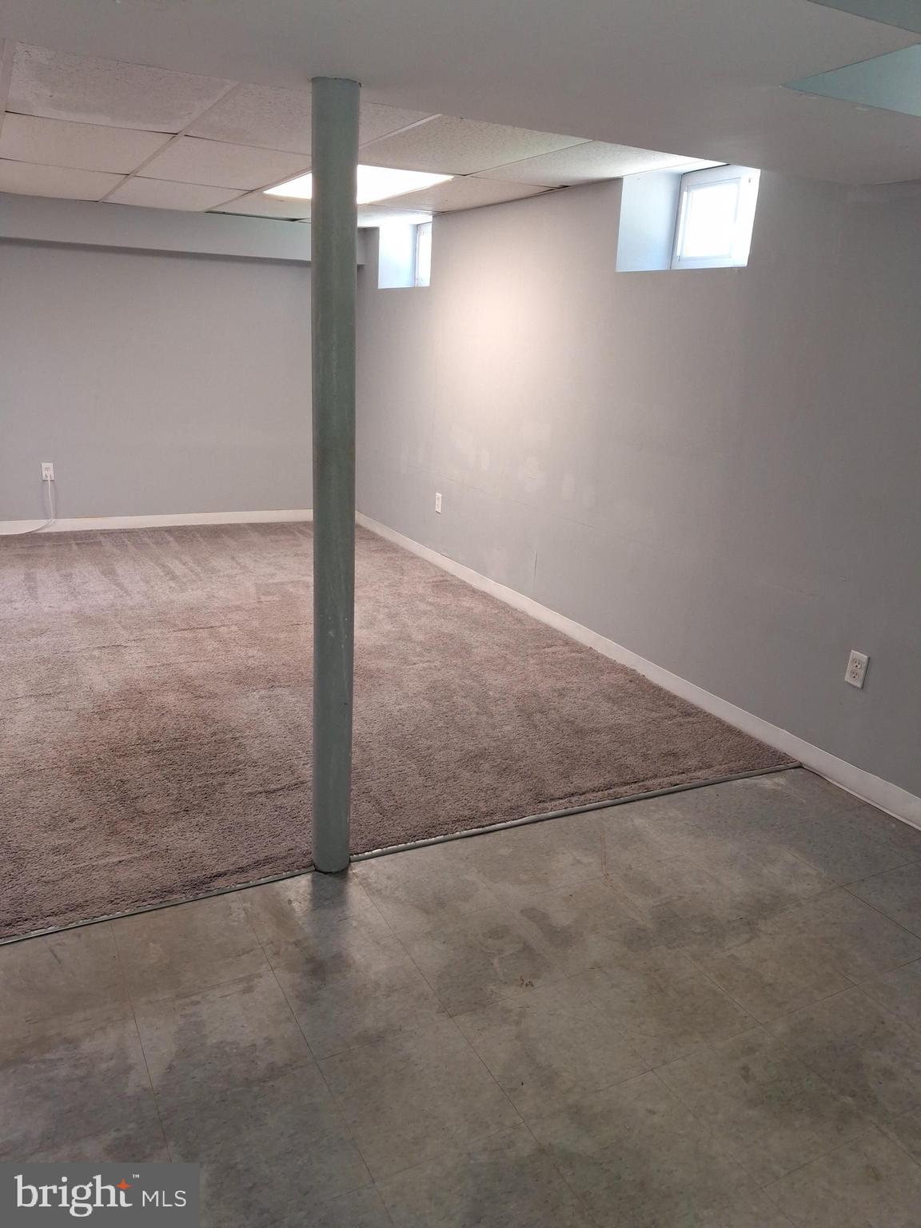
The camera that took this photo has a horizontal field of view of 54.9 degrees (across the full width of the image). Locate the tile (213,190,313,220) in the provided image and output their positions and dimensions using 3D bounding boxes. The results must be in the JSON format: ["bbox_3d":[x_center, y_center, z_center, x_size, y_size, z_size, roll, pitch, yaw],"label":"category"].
[{"bbox_3d":[-1.091,-2.442,5.321,0.600,0.020,1.209,-6,20,-27],"label":"tile"}]

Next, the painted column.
[{"bbox_3d":[-0.311,-0.220,2.174,0.101,1.908,0.101,3,17,-1],"label":"painted column"}]

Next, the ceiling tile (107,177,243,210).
[{"bbox_3d":[-1.631,-2.383,5.045,0.600,0.020,1.209,-6,20,-27],"label":"ceiling tile"}]

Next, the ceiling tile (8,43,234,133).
[{"bbox_3d":[-1.115,-1.667,2.839,0.600,0.020,0.924,-6,20,-27],"label":"ceiling tile"}]

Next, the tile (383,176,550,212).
[{"bbox_3d":[-0.045,-2.144,4.543,0.474,0.020,1.209,-6,20,-27],"label":"tile"}]

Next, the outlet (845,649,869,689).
[{"bbox_3d":[1.298,0.181,2.908,0.010,0.115,0.070,-6,20,-27],"label":"outlet"}]

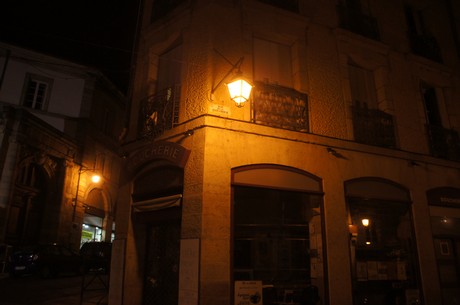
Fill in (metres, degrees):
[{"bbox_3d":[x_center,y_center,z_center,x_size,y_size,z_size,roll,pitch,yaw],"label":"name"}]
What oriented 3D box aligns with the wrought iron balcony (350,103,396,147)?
[{"bbox_3d":[4.154,-0.701,10.019,1.634,1.058,0.230,8,-18,-23],"label":"wrought iron balcony"}]

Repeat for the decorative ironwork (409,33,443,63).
[{"bbox_3d":[6.823,-3.701,12.202,1.584,0.886,0.223,8,-18,-23],"label":"decorative ironwork"}]

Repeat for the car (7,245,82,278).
[{"bbox_3d":[-9.050,5.470,17.350,1.740,1.450,4.150,-2,-16,10],"label":"car"}]

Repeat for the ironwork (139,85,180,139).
[{"bbox_3d":[-1.795,-1.011,9.010,1.382,1.116,0.230,-13,-21,39],"label":"ironwork"}]

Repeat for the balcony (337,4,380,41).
[{"bbox_3d":[4.017,-4.057,10.968,1.706,0.828,0.223,8,-18,-23],"label":"balcony"}]

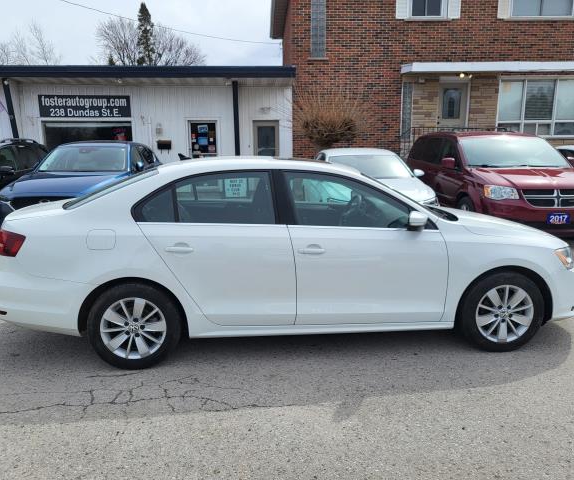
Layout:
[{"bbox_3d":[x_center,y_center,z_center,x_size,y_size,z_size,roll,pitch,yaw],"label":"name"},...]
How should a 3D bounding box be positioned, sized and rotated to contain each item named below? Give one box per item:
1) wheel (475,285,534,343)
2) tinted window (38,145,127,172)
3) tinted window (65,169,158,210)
[{"bbox_3d":[1.589,0.527,3.595,0.440,0.440,0.190,-1,12,-5],"label":"wheel"},{"bbox_3d":[-3.159,-1.288,7.648,1.400,0.130,0.840,-1,40,-3],"label":"tinted window"},{"bbox_3d":[-1.296,-0.490,3.885,0.680,0.120,1.250,-24,13,0],"label":"tinted window"}]

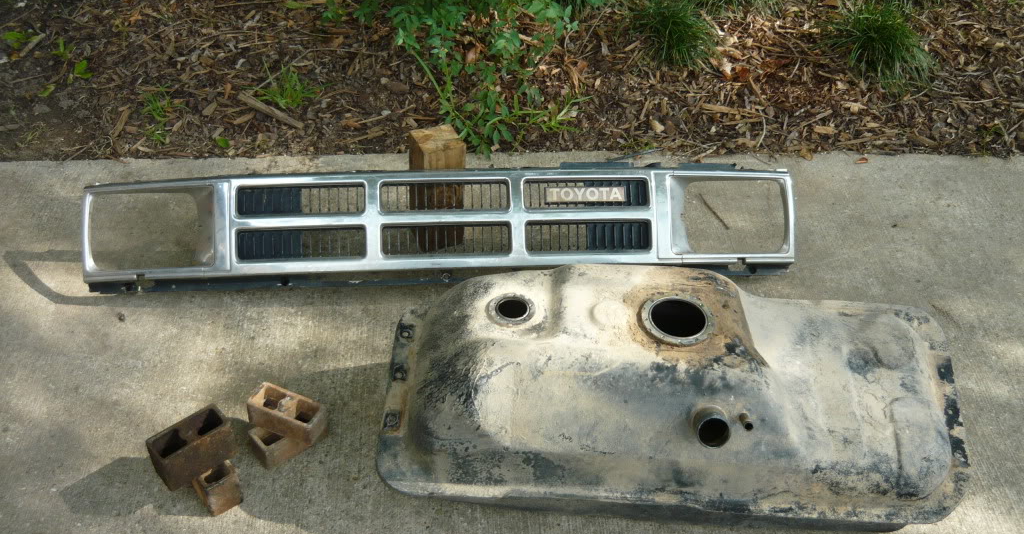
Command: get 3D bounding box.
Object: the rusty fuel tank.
[{"bbox_3d":[0.285,0.188,1.718,0.995,0.230,0.460,3,42,-1],"label":"rusty fuel tank"}]

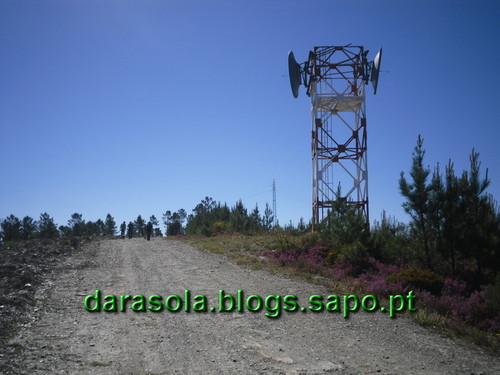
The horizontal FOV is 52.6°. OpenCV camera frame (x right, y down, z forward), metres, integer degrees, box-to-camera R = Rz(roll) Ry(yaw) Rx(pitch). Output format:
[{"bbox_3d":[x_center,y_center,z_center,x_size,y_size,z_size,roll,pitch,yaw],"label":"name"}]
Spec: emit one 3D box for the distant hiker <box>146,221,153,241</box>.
[{"bbox_3d":[-9.064,3.960,45.500,0.560,1.730,0.420,0,-9,0],"label":"distant hiker"}]

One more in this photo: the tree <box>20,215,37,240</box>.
[{"bbox_3d":[-28.044,5.159,64.000,2.026,3.102,2.026,0,-9,0],"label":"tree"}]

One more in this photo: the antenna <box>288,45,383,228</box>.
[{"bbox_3d":[6.475,-3.312,37.261,7.143,13.574,3.900,0,-9,0],"label":"antenna"}]

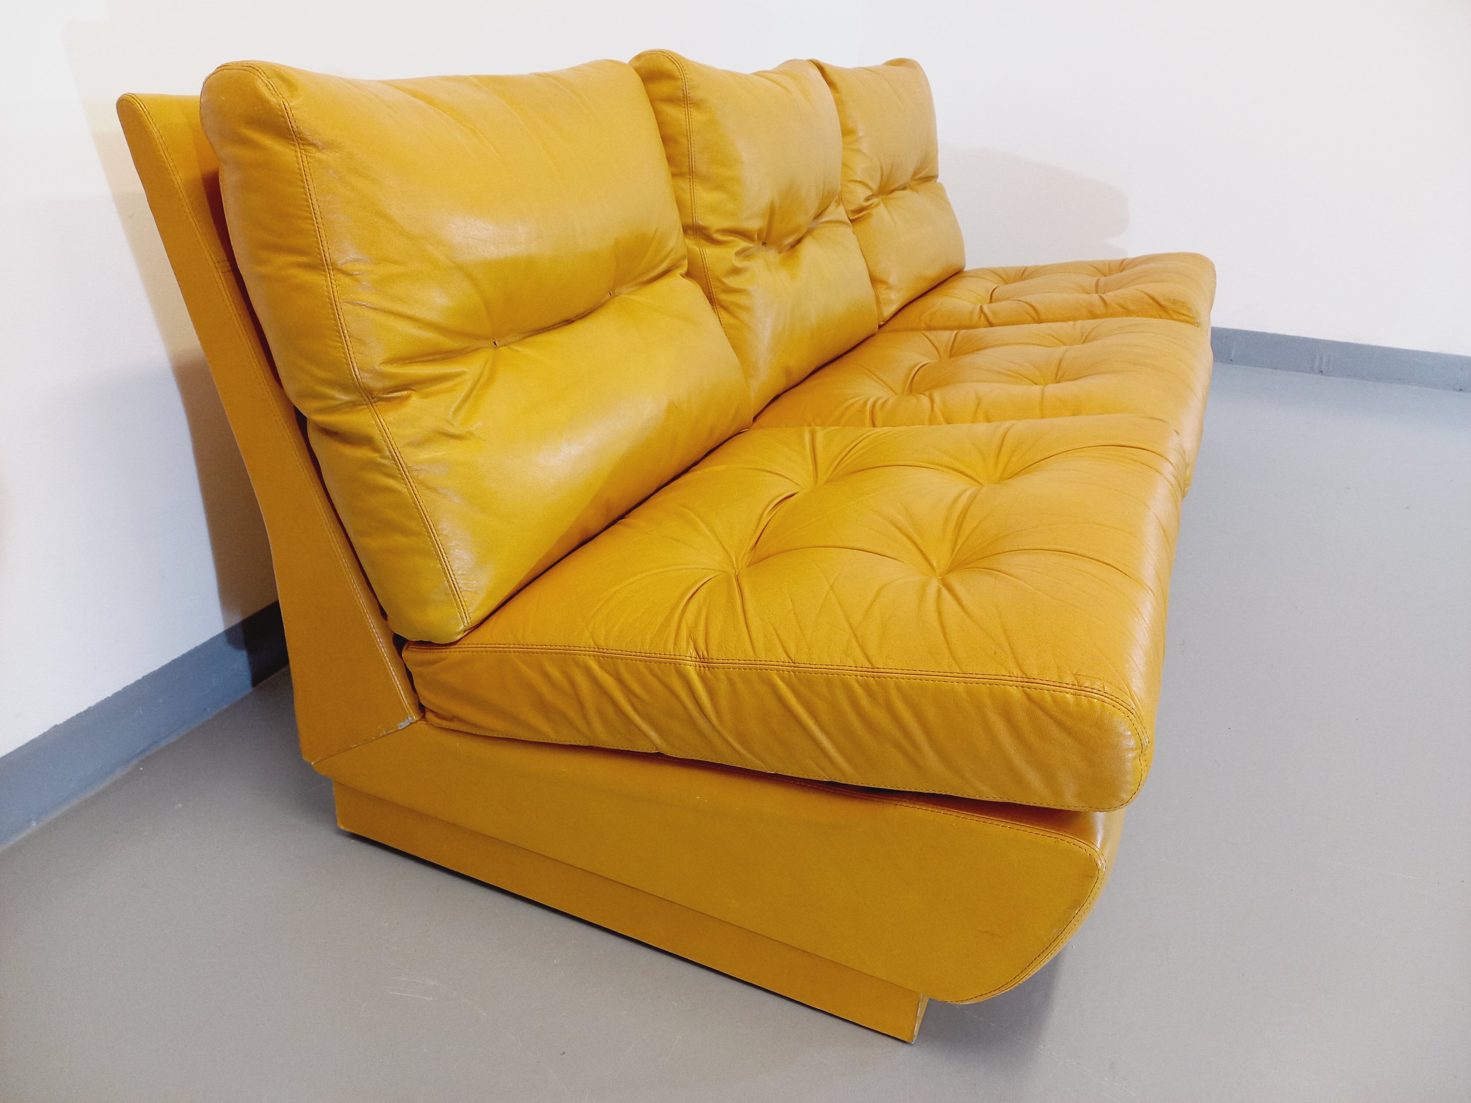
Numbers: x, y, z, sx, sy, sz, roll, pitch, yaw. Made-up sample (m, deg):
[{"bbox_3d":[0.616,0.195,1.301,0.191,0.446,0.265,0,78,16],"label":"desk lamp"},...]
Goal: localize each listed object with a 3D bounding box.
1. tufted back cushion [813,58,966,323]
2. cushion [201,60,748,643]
[{"bbox_3d":[0.295,-0.737,2.156,0.134,0.503,0.595,-2,22,28],"label":"tufted back cushion"},{"bbox_3d":[-0.212,-0.262,1.152,0.134,0.503,0.608,-2,22,28],"label":"cushion"}]

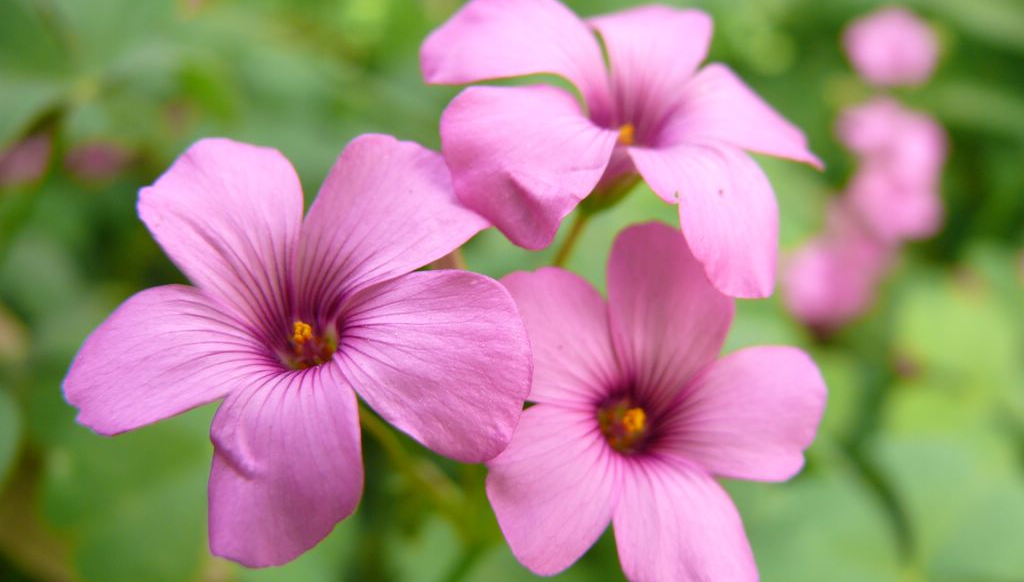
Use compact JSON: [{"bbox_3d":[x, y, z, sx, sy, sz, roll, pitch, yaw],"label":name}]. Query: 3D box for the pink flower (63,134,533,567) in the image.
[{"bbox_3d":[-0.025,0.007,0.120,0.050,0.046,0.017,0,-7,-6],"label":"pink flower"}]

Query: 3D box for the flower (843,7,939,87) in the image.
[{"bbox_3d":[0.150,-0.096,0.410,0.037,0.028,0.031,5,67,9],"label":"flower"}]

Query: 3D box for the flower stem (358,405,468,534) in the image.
[{"bbox_3d":[-0.013,0.024,0.140,0.003,0.022,0.003,-42,23,0],"label":"flower stem"}]

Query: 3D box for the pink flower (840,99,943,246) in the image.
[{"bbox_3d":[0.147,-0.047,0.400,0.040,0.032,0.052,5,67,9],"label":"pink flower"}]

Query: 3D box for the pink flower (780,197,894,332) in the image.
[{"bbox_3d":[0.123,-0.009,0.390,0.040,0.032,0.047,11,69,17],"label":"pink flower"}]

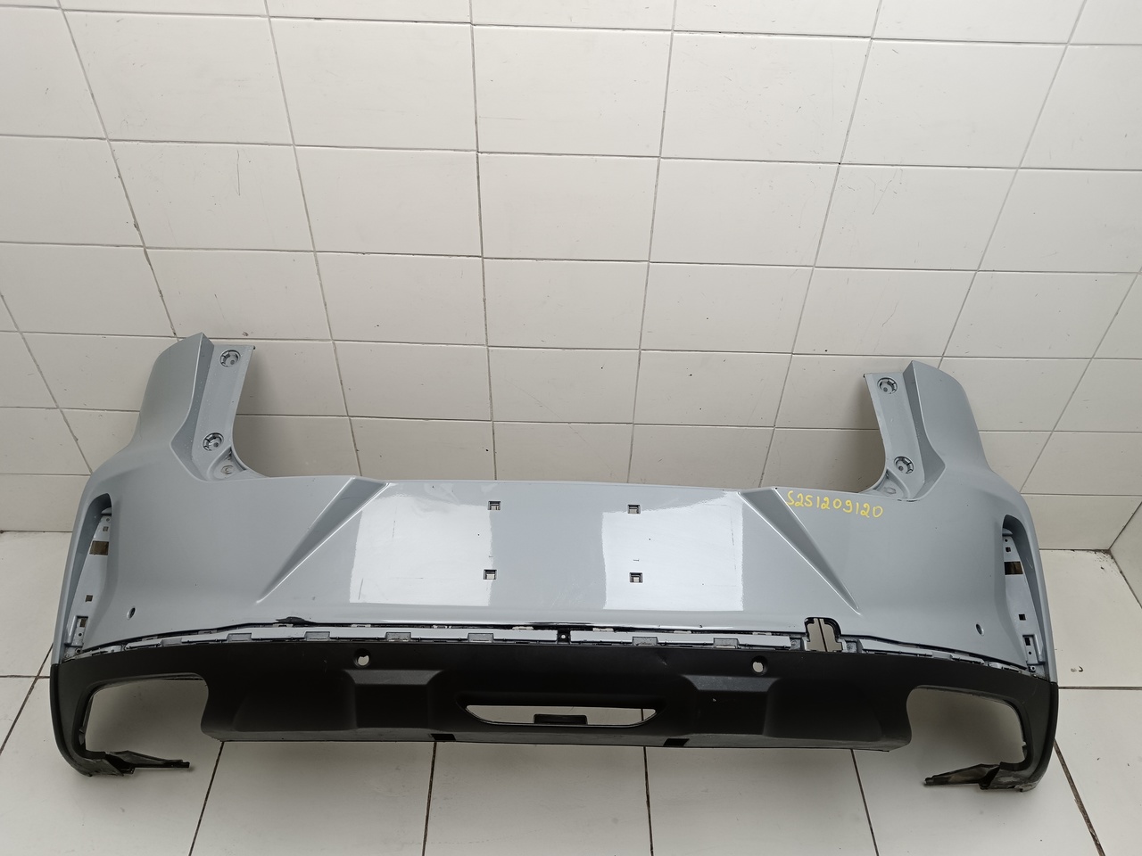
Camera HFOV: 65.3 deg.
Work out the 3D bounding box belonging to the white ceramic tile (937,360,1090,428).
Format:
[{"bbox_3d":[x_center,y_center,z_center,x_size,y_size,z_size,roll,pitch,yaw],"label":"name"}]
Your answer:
[{"bbox_3d":[0.887,-0.068,1.844,0.300,0.200,0.009,1,43,-1],"label":"white ceramic tile"}]

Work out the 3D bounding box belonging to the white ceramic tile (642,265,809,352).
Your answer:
[{"bbox_3d":[0.290,-0.229,1.694,0.300,0.200,0.009,1,43,-1],"label":"white ceramic tile"}]

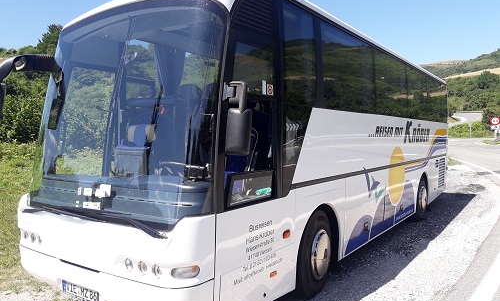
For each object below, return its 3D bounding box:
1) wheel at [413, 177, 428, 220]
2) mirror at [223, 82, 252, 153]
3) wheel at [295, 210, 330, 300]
[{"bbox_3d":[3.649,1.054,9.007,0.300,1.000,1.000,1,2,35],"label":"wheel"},{"bbox_3d":[-0.095,-0.243,3.246,0.200,0.560,0.130,1,2,35],"label":"mirror"},{"bbox_3d":[0.680,1.201,4.815,0.300,1.000,1.000,1,2,35],"label":"wheel"}]

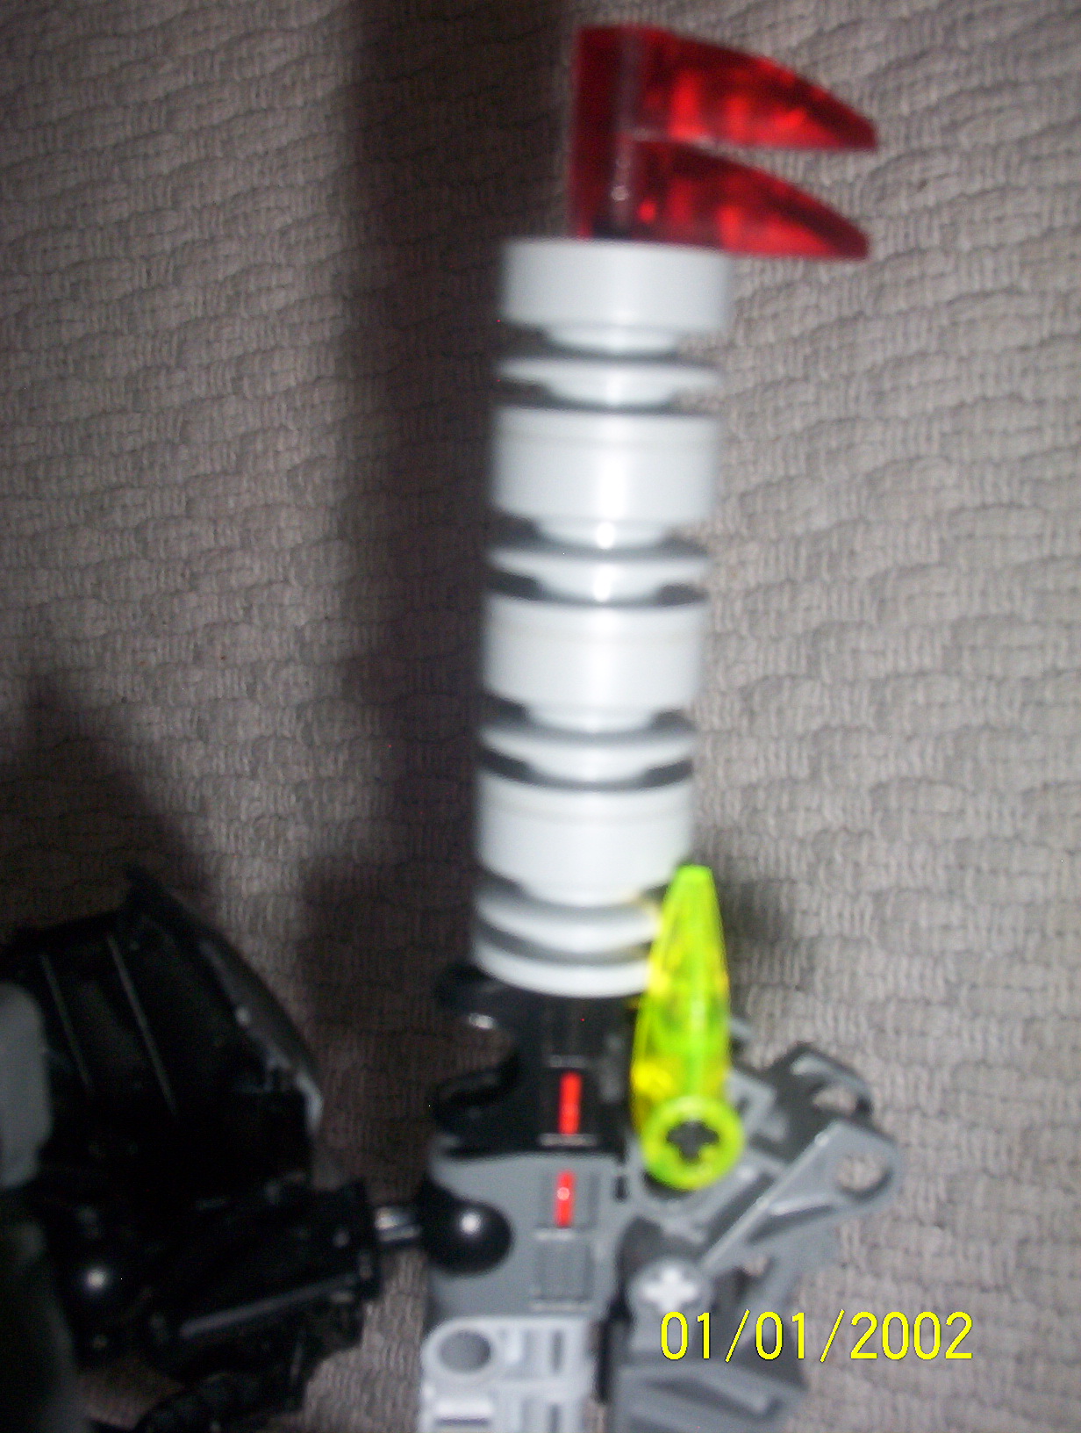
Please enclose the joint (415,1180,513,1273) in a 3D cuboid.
[{"bbox_3d":[-0.008,0.052,0.165,0.010,0.010,0.010,3,103,0],"label":"joint"}]

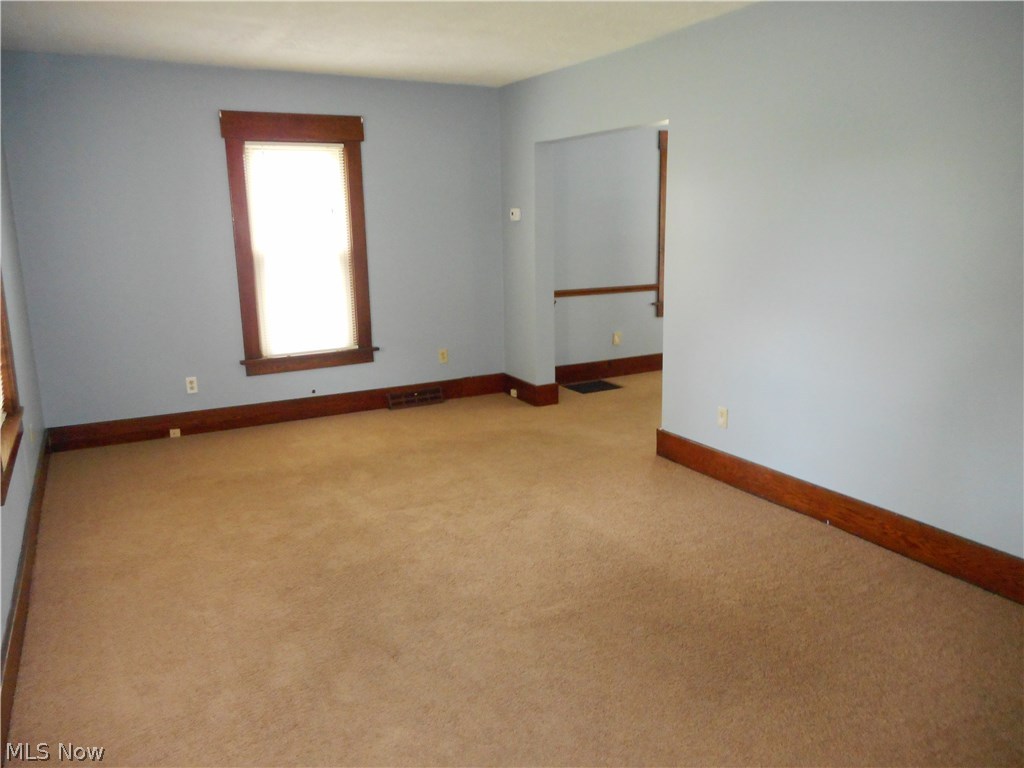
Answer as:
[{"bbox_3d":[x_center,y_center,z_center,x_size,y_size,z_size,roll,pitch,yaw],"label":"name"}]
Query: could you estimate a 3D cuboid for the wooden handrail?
[{"bbox_3d":[0.789,-0.854,6.827,1.415,0.061,0.033,-8,14,-29],"label":"wooden handrail"}]

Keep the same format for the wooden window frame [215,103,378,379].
[{"bbox_3d":[-1.537,-1.025,5.494,1.056,1.861,0.082,-8,14,-29],"label":"wooden window frame"}]

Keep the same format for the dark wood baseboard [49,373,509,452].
[{"bbox_3d":[-1.592,0.186,5.727,3.430,0.170,0.030,-8,14,-29],"label":"dark wood baseboard"}]

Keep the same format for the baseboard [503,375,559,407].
[{"bbox_3d":[0.139,0.033,6.299,0.203,0.176,0.626,-8,14,-29],"label":"baseboard"}]

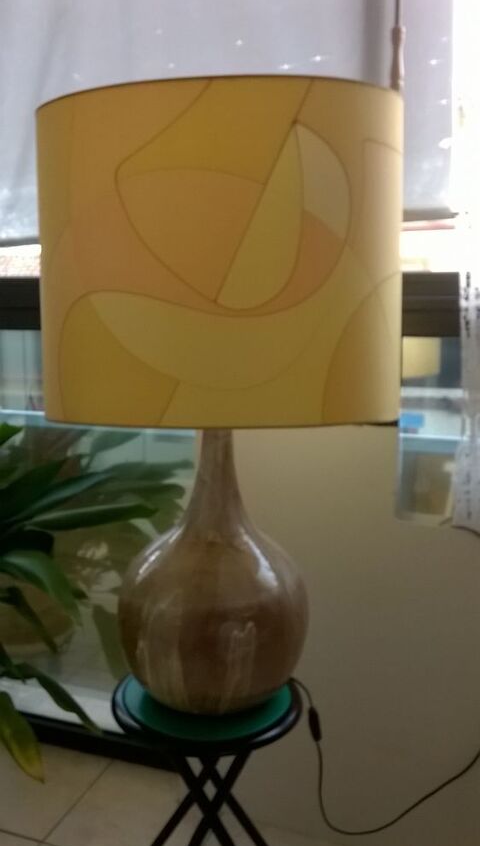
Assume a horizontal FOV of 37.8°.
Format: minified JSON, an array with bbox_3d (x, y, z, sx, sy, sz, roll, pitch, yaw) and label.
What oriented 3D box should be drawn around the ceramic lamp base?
[{"bbox_3d":[-0.039,0.207,1.062,0.287,0.433,0.287,1,6,0],"label":"ceramic lamp base"}]

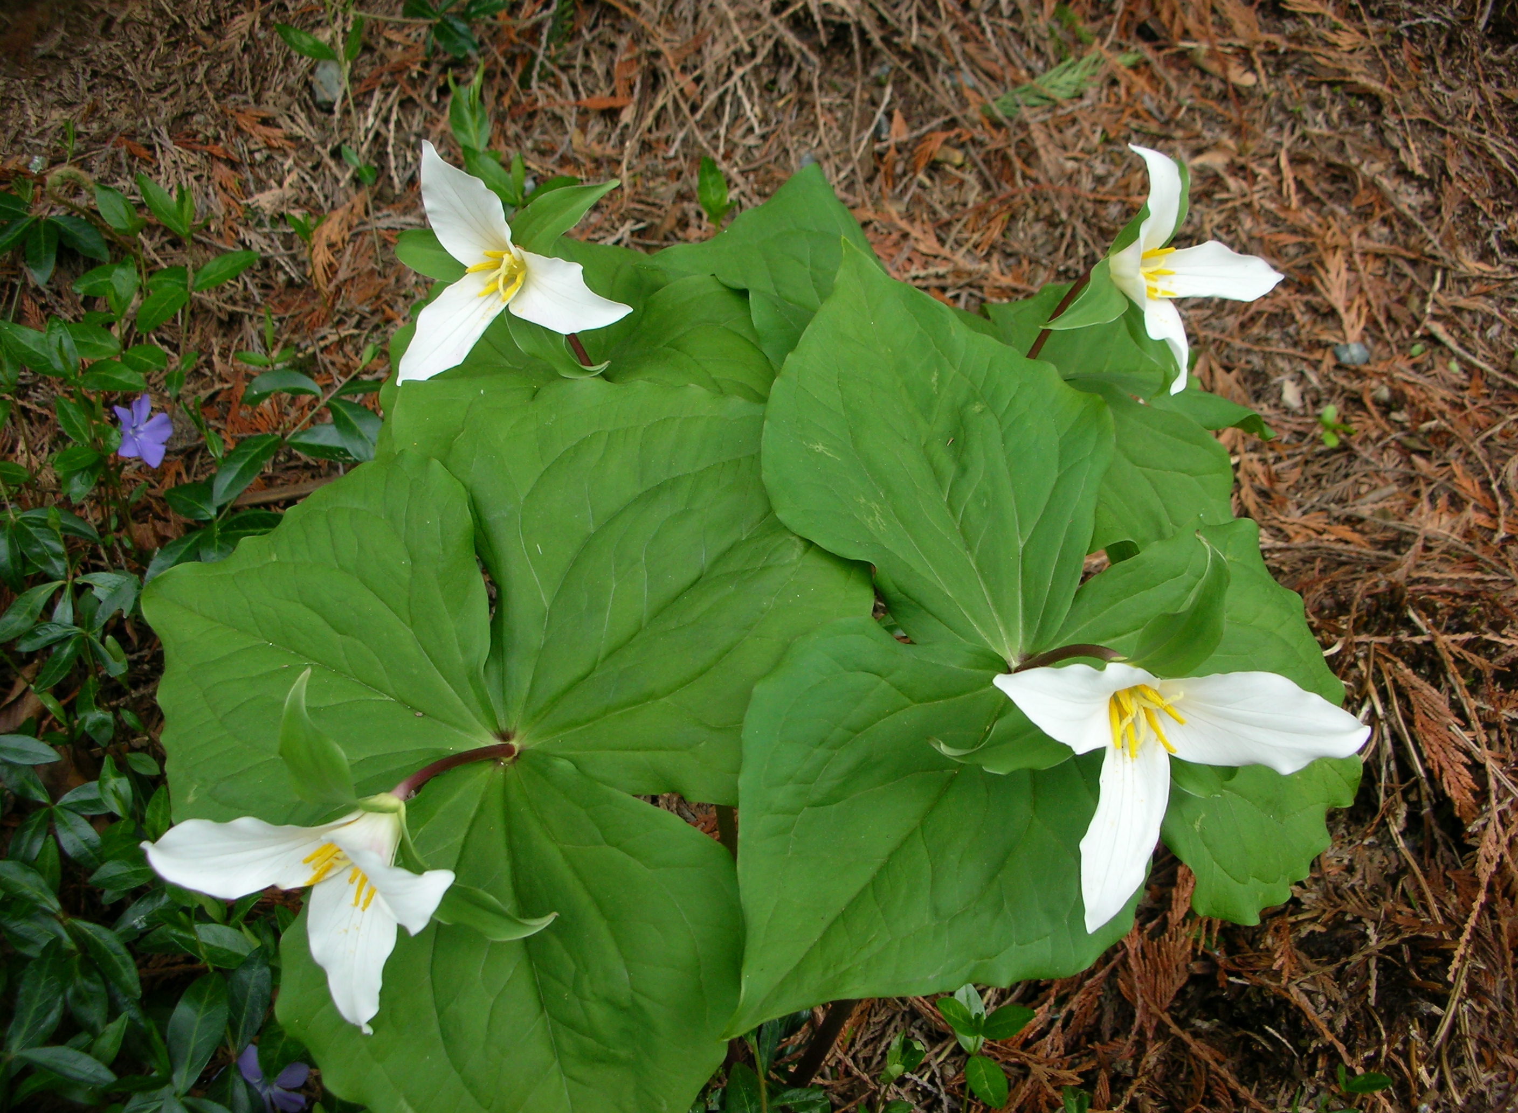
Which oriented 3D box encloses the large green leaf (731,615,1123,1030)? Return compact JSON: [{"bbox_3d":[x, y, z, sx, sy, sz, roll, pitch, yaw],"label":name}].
[{"bbox_3d":[0.043,0.097,0.495,0.138,0.036,0.151,34,75,19],"label":"large green leaf"}]

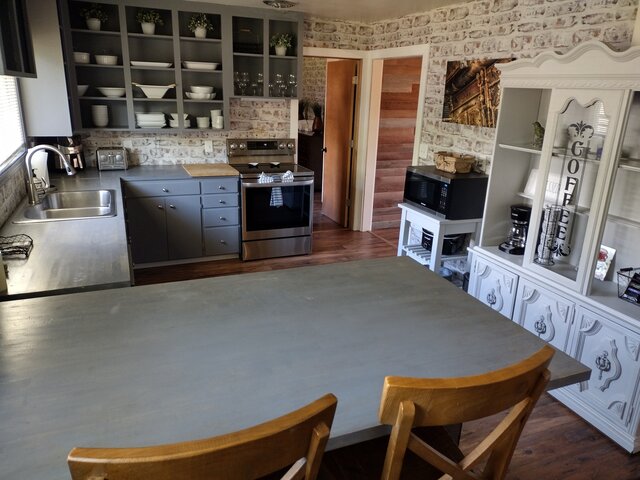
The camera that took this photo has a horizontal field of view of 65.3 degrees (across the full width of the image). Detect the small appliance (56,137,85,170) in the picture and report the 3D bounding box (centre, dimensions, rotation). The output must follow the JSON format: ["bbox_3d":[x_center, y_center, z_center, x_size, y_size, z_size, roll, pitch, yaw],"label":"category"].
[{"bbox_3d":[-2.313,-0.793,4.635,0.188,0.307,0.218,-11,21,-35],"label":"small appliance"}]

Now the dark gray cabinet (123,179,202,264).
[{"bbox_3d":[-1.565,-0.238,4.953,0.693,0.842,0.584,-5,19,-21],"label":"dark gray cabinet"}]

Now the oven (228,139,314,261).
[{"bbox_3d":[-0.525,-0.439,5.270,0.749,1.163,0.693,-5,19,-21],"label":"oven"}]

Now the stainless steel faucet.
[{"bbox_3d":[-1.859,-0.457,3.455,0.297,0.406,0.074,-5,19,-21],"label":"stainless steel faucet"}]

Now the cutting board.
[{"bbox_3d":[-1.094,-0.687,4.969,0.446,0.025,0.564,-5,19,-21],"label":"cutting board"}]

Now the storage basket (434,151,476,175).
[{"bbox_3d":[1.101,-0.629,4.076,0.208,0.129,0.277,-5,19,-21],"label":"storage basket"}]

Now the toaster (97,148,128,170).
[{"bbox_3d":[-1.983,-0.775,4.790,0.272,0.198,0.218,-6,19,-24],"label":"toaster"}]

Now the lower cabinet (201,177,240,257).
[{"bbox_3d":[-1.065,-0.280,5.147,0.361,0.832,0.584,-5,19,-21],"label":"lower cabinet"}]

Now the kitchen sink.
[{"bbox_3d":[-1.739,-0.161,3.518,0.559,0.188,0.837,-5,19,-21],"label":"kitchen sink"}]

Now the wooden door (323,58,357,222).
[{"bbox_3d":[0.235,-1.207,6.365,0.044,2.000,0.752,-6,19,-24],"label":"wooden door"}]

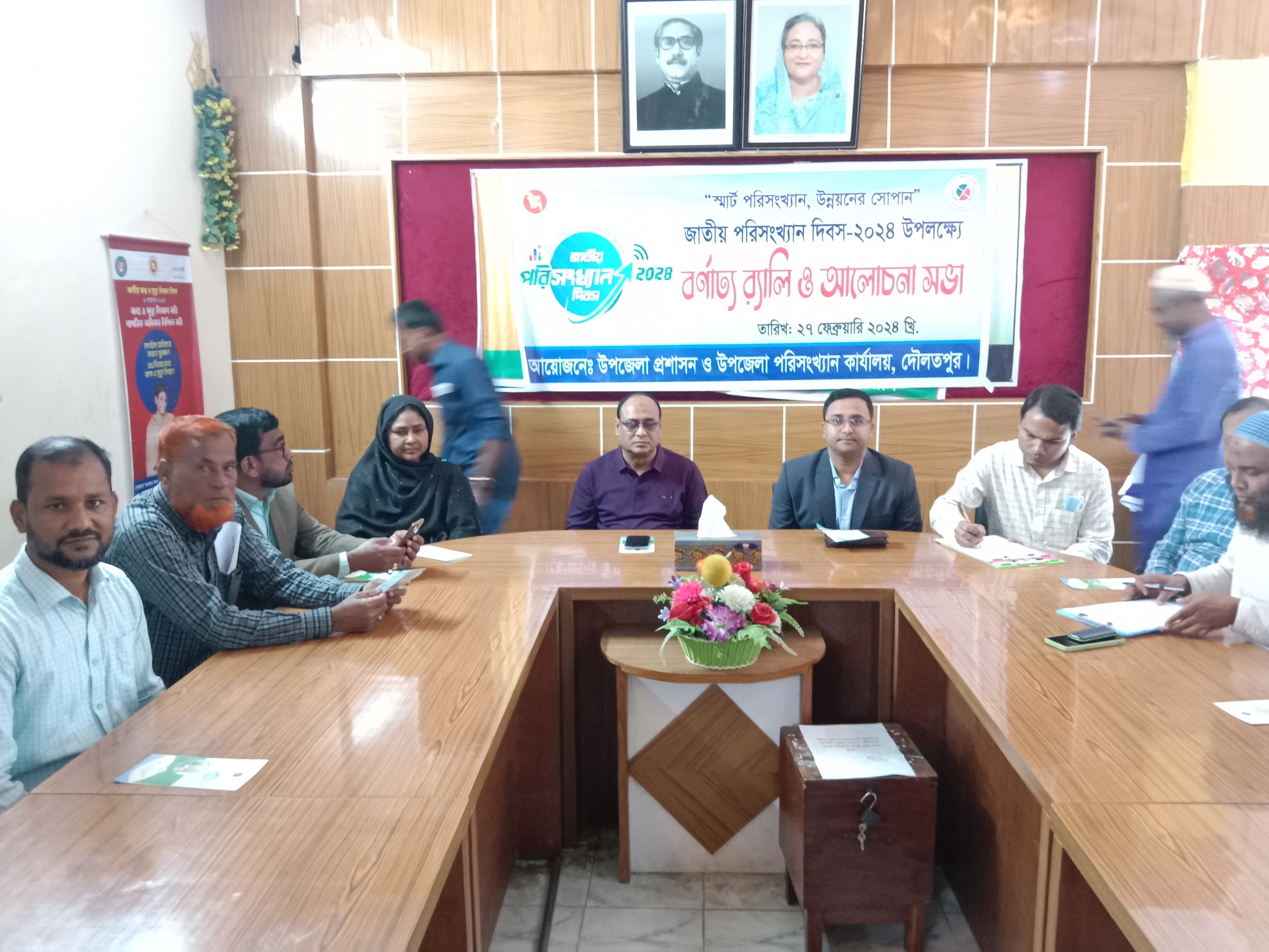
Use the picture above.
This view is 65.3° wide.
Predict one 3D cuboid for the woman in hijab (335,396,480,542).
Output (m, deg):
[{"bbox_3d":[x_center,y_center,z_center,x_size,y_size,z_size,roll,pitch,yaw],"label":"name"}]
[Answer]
[{"bbox_3d":[-0.708,0.361,3.181,0.500,1.220,0.660,-2,10,-11],"label":"woman in hijab"}]

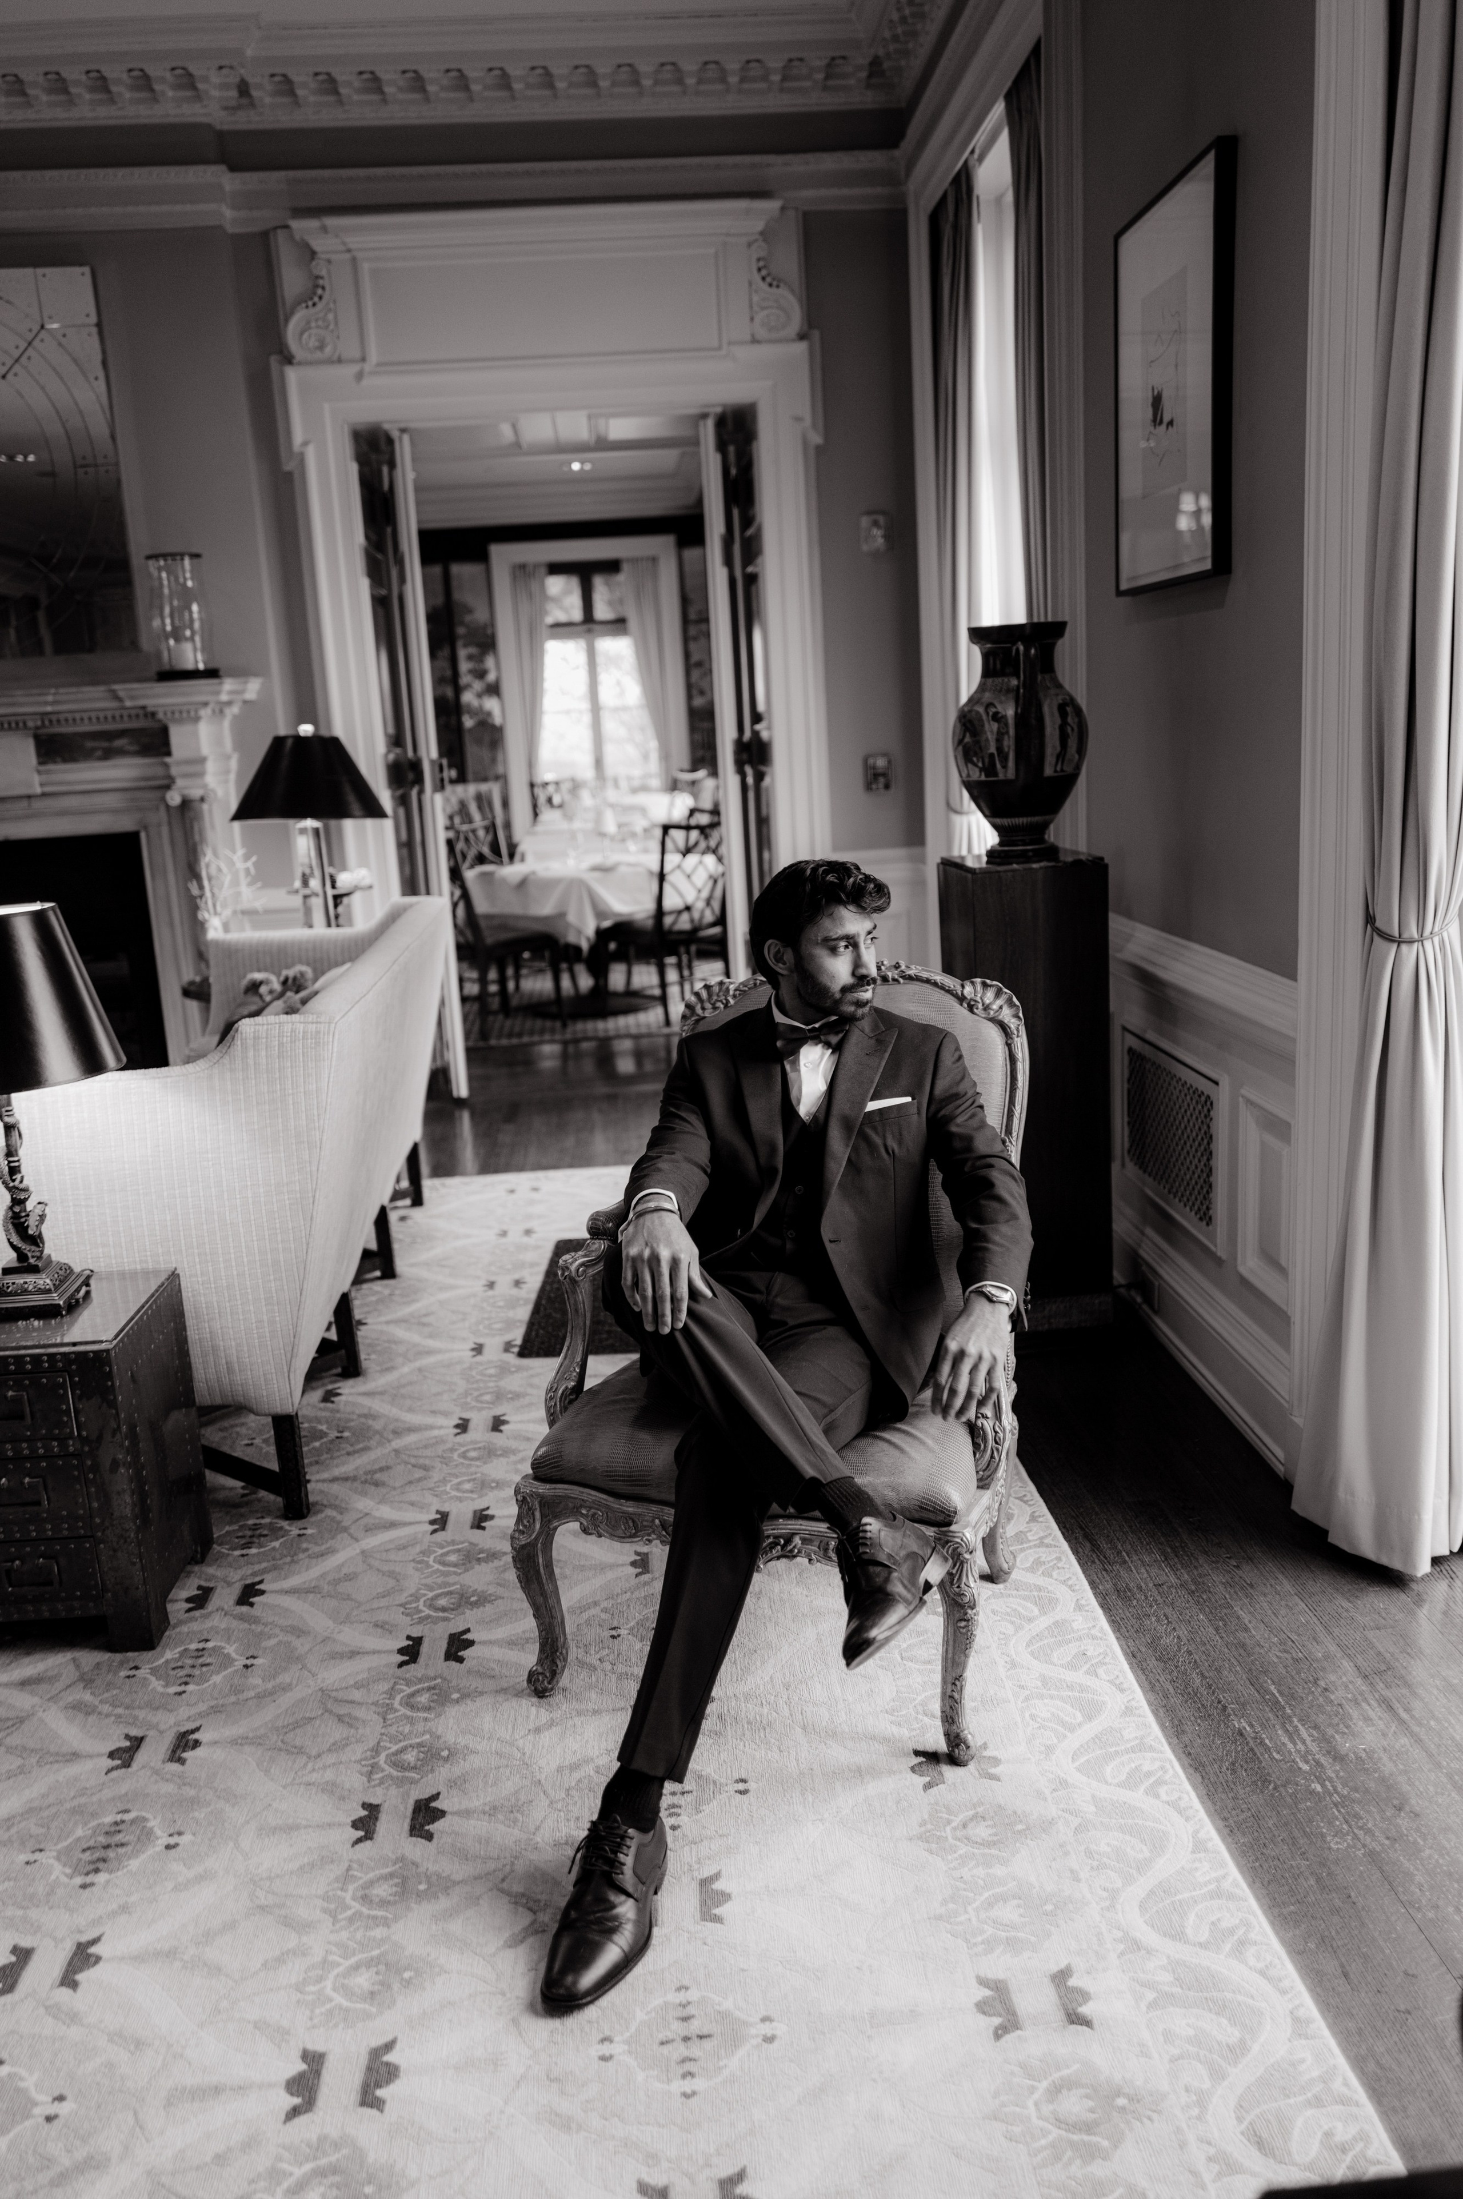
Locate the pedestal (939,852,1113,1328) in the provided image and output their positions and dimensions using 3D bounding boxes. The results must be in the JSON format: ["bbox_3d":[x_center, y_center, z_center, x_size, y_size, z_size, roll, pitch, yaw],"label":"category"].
[{"bbox_3d":[0.705,-0.020,4.094,0.320,1.085,0.330,-4,13,-3],"label":"pedestal"}]

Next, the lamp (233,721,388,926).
[{"bbox_3d":[-1.403,-0.858,5.724,0.515,0.800,0.515,-4,13,-3],"label":"lamp"}]

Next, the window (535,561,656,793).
[{"bbox_3d":[-1.128,-3.576,14.673,1.200,2.075,0.150,-4,13,-3],"label":"window"}]

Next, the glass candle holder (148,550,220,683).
[{"bbox_3d":[-1.871,-1.651,5.818,0.206,0.394,0.206,-4,13,-3],"label":"glass candle holder"}]

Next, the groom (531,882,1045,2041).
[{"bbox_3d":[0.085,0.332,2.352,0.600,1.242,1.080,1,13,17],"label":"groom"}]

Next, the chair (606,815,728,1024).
[{"bbox_3d":[-0.320,-0.903,8.508,0.480,0.963,0.560,-14,16,-39],"label":"chair"}]

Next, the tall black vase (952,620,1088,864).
[{"bbox_3d":[0.661,-0.808,3.907,0.303,0.538,0.303,-3,13,1],"label":"tall black vase"}]

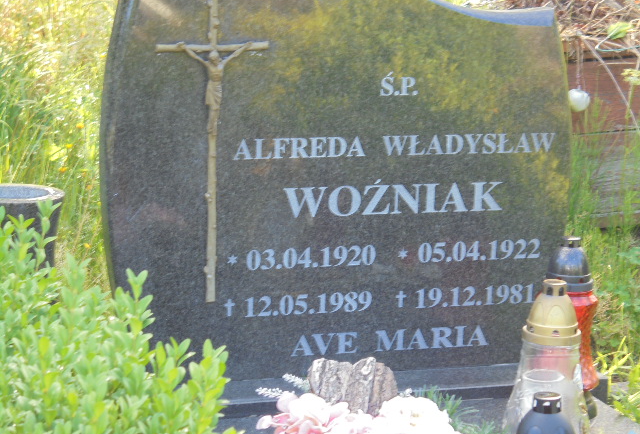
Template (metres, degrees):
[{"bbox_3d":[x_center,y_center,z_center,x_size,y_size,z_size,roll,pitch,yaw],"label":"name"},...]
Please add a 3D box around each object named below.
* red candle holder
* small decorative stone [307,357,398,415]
[{"bbox_3d":[0.410,0.184,3.271,0.106,0.301,0.106,-2,12,-16],"label":"red candle holder"},{"bbox_3d":[0.053,0.280,3.228,0.140,0.115,0.070,-2,12,-16],"label":"small decorative stone"}]

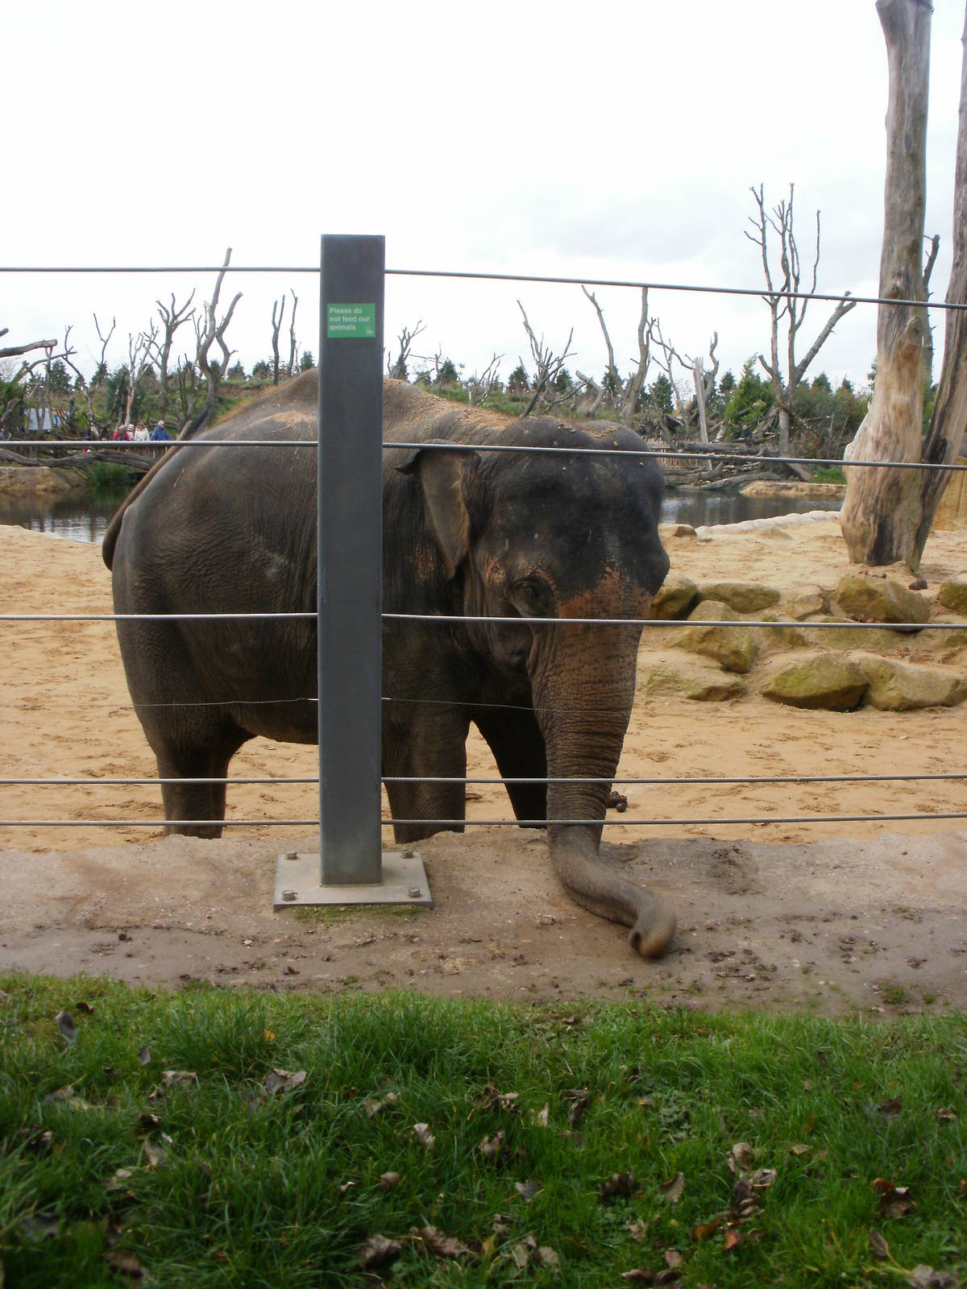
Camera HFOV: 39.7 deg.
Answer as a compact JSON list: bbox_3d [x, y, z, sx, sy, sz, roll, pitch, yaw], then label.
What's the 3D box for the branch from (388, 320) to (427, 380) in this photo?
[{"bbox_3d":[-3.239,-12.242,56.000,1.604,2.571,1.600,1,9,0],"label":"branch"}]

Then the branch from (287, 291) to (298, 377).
[{"bbox_3d":[-7.402,-11.895,52.000,0.500,3.700,0.500,1,9,0],"label":"branch"}]

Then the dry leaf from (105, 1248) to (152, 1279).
[{"bbox_3d":[-0.645,1.124,2.433,0.080,0.030,0.050,3,10,15],"label":"dry leaf"}]

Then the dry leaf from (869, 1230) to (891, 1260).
[{"bbox_3d":[0.748,1.133,2.532,0.035,0.025,0.065,1,9,0],"label":"dry leaf"}]

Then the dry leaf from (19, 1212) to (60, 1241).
[{"bbox_3d":[-0.818,1.073,2.473,0.069,0.030,0.046,1,9,0],"label":"dry leaf"}]

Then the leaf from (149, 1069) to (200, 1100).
[{"bbox_3d":[-0.692,0.986,3.004,0.099,0.035,0.078,1,9,0],"label":"leaf"}]

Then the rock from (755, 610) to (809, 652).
[{"bbox_3d":[2.570,-0.113,11.540,0.421,0.322,0.350,1,9,0],"label":"rock"}]

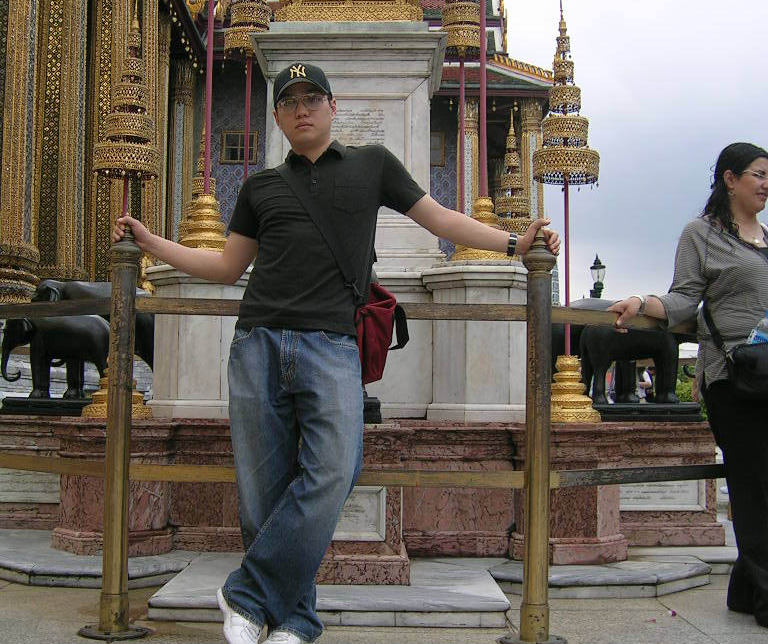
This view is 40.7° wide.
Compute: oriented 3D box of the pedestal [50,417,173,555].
[{"bbox_3d":[-1.137,0.690,4.444,0.500,0.552,0.460,1,-4,0],"label":"pedestal"}]

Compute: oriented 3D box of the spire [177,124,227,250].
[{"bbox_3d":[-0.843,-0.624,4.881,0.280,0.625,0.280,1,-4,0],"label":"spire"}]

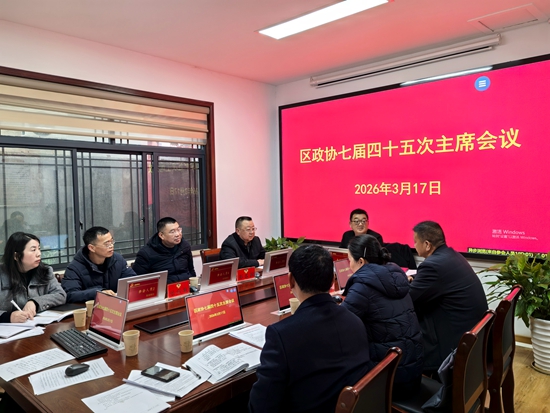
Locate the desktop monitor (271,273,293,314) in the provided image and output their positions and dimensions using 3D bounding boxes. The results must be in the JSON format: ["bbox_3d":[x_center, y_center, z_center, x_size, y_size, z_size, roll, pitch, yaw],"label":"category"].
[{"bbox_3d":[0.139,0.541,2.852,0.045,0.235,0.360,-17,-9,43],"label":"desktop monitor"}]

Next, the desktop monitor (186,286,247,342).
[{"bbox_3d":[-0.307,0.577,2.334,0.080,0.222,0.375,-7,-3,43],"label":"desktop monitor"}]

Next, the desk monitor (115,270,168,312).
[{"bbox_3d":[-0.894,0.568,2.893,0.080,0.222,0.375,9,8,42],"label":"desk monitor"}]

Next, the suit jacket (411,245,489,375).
[{"bbox_3d":[1.090,0.601,2.804,0.550,0.690,0.570,-3,3,-43],"label":"suit jacket"}]

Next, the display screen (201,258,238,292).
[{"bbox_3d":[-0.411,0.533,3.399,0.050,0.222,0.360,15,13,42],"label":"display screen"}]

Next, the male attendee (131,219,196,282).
[{"bbox_3d":[-0.901,0.742,3.763,0.720,1.280,0.550,1,3,38],"label":"male attendee"}]

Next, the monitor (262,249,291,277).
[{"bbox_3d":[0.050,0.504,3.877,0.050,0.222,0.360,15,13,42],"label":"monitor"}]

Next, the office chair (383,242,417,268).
[{"bbox_3d":[1.179,0.856,4.522,0.500,0.920,0.560,1,3,44],"label":"office chair"}]

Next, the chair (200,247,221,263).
[{"bbox_3d":[-0.439,0.899,4.439,0.550,0.900,0.460,1,3,44],"label":"chair"}]

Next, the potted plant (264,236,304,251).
[{"bbox_3d":[0.118,0.853,5.660,0.750,0.900,0.750,1,3,43],"label":"potted plant"}]

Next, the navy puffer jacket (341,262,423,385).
[{"bbox_3d":[0.640,0.636,2.406,0.520,0.620,0.520,-3,3,-43],"label":"navy puffer jacket"}]

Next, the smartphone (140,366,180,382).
[{"bbox_3d":[-0.469,0.691,1.771,0.155,0.012,0.078,0,3,36],"label":"smartphone"}]

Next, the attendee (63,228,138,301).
[{"bbox_3d":[-1.296,0.790,3.284,0.720,1.265,0.600,0,2,28],"label":"attendee"}]

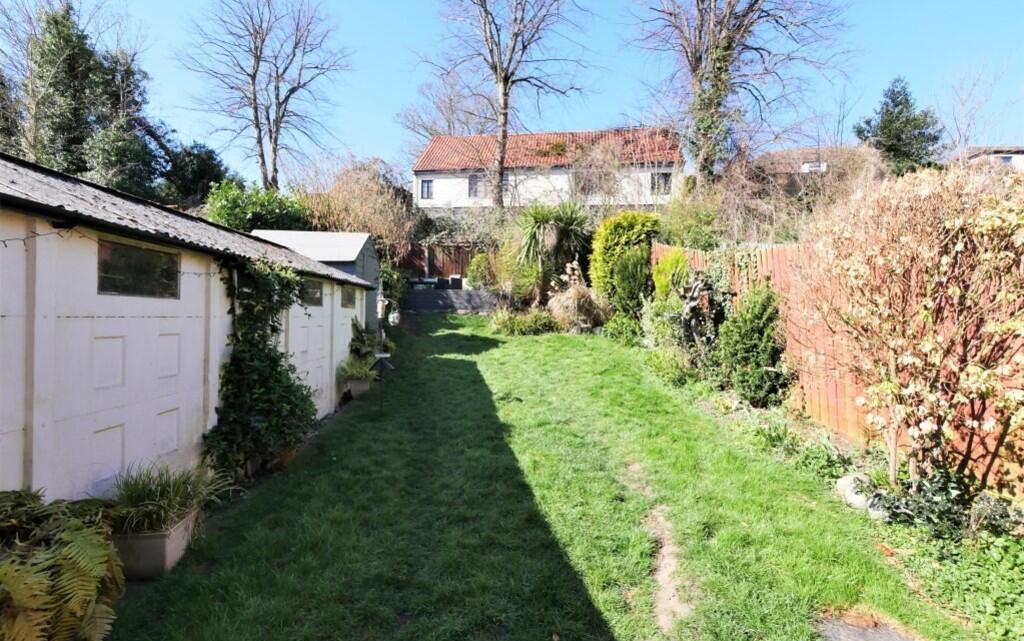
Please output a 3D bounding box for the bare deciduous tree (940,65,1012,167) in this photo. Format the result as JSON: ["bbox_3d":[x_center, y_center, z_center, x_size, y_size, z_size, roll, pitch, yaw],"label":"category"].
[{"bbox_3d":[19.060,-6.811,17.000,2.500,7.000,2.500,0,0,-43],"label":"bare deciduous tree"}]

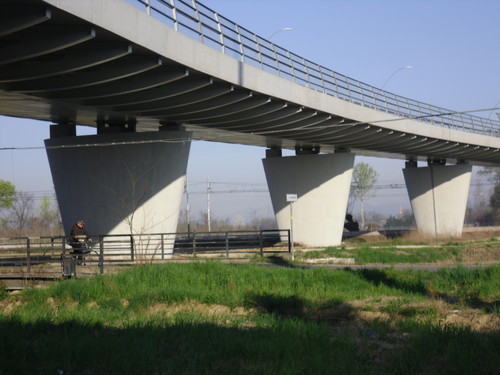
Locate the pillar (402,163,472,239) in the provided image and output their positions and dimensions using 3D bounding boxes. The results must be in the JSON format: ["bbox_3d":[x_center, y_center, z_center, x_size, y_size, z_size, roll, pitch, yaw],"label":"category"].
[{"bbox_3d":[17.922,1.439,105.736,6.850,6.630,2.000,-3,-2,30],"label":"pillar"}]

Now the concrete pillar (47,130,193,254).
[{"bbox_3d":[-5.761,0.477,49.118,6.850,5.480,2.000,-2,-2,15],"label":"concrete pillar"}]

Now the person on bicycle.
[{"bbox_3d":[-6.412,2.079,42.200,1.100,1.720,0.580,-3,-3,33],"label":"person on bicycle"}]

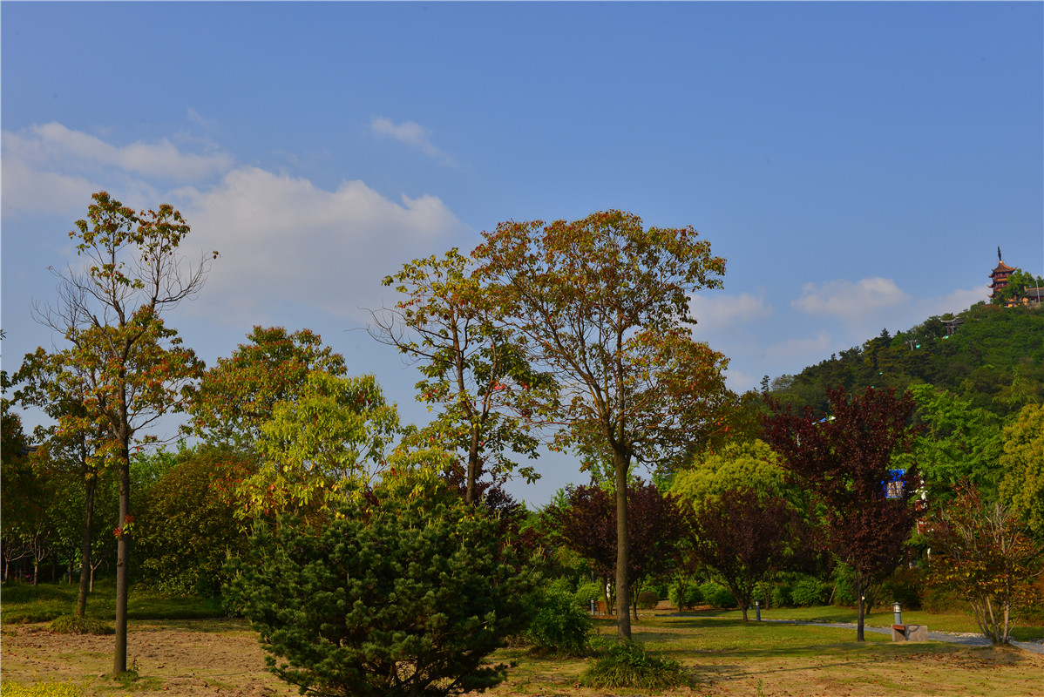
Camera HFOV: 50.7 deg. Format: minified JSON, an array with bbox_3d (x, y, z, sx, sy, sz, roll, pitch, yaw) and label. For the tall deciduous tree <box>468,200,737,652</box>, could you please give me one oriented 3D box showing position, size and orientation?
[{"bbox_3d":[1.375,1.421,18.817,4.502,8.076,4.502,-1,-12,0],"label":"tall deciduous tree"}]

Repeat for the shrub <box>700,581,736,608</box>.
[{"bbox_3d":[11.043,13.879,62.166,2.070,1.530,2.070,-1,-12,0],"label":"shrub"}]

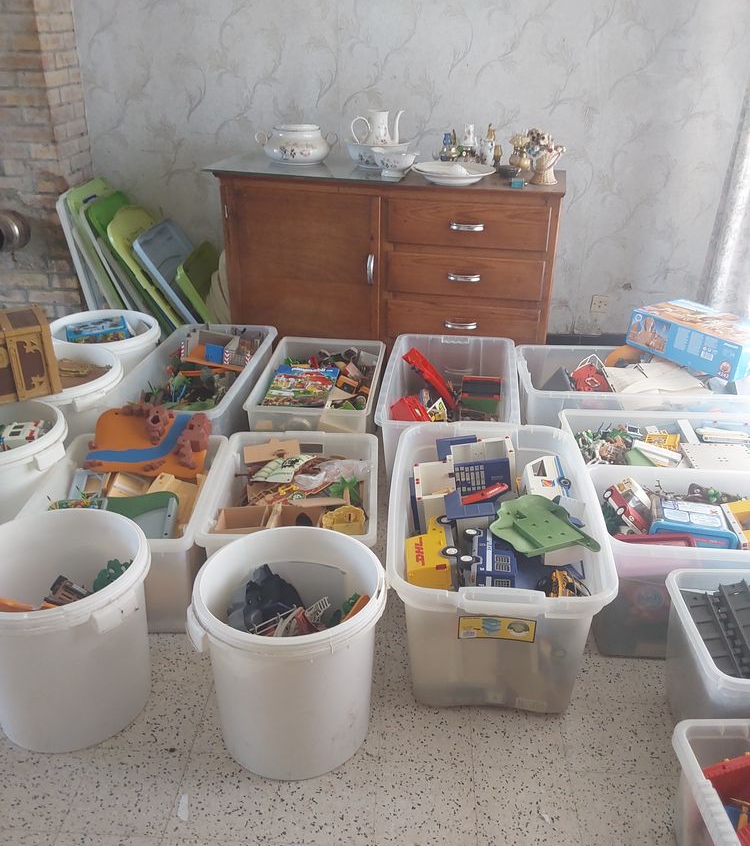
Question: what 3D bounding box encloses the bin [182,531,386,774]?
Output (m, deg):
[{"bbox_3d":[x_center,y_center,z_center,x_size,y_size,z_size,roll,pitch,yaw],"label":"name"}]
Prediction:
[{"bbox_3d":[-0.169,0.486,1.706,0.395,0.380,0.390,2,27,2],"label":"bin"}]

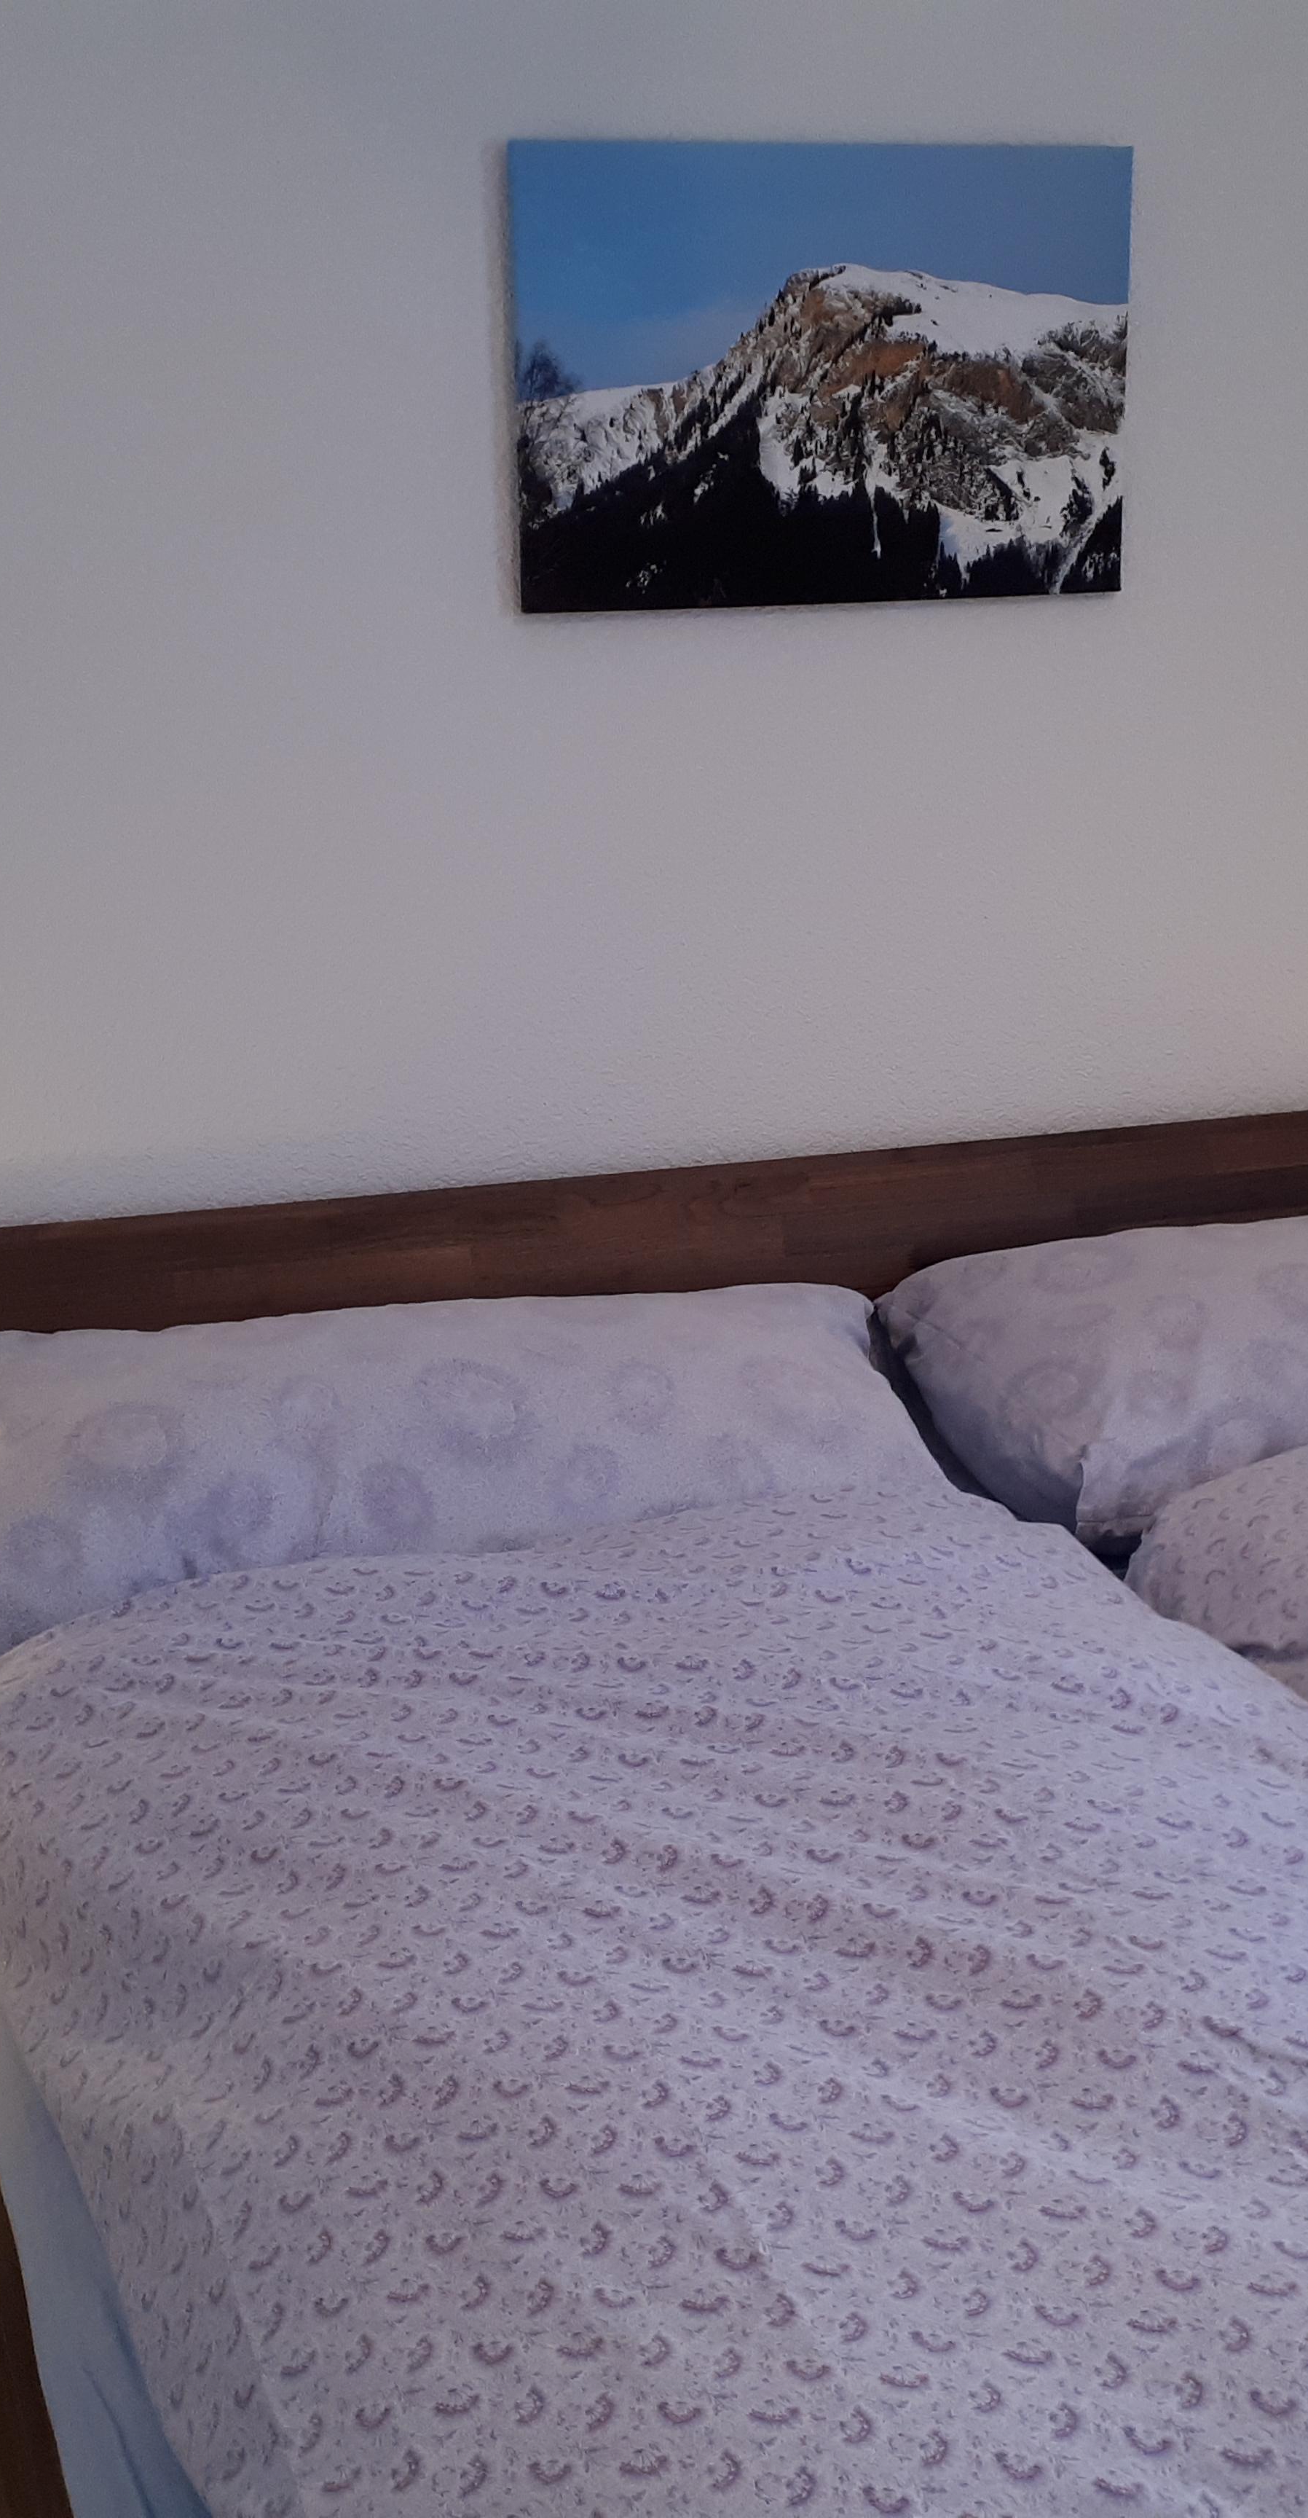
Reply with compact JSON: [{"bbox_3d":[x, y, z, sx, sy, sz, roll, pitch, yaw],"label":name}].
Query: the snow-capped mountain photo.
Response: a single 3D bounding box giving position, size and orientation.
[{"bbox_3d":[0.162,-0.806,2.398,0.610,0.395,0.020,-7,17,-20],"label":"snow-capped mountain photo"}]

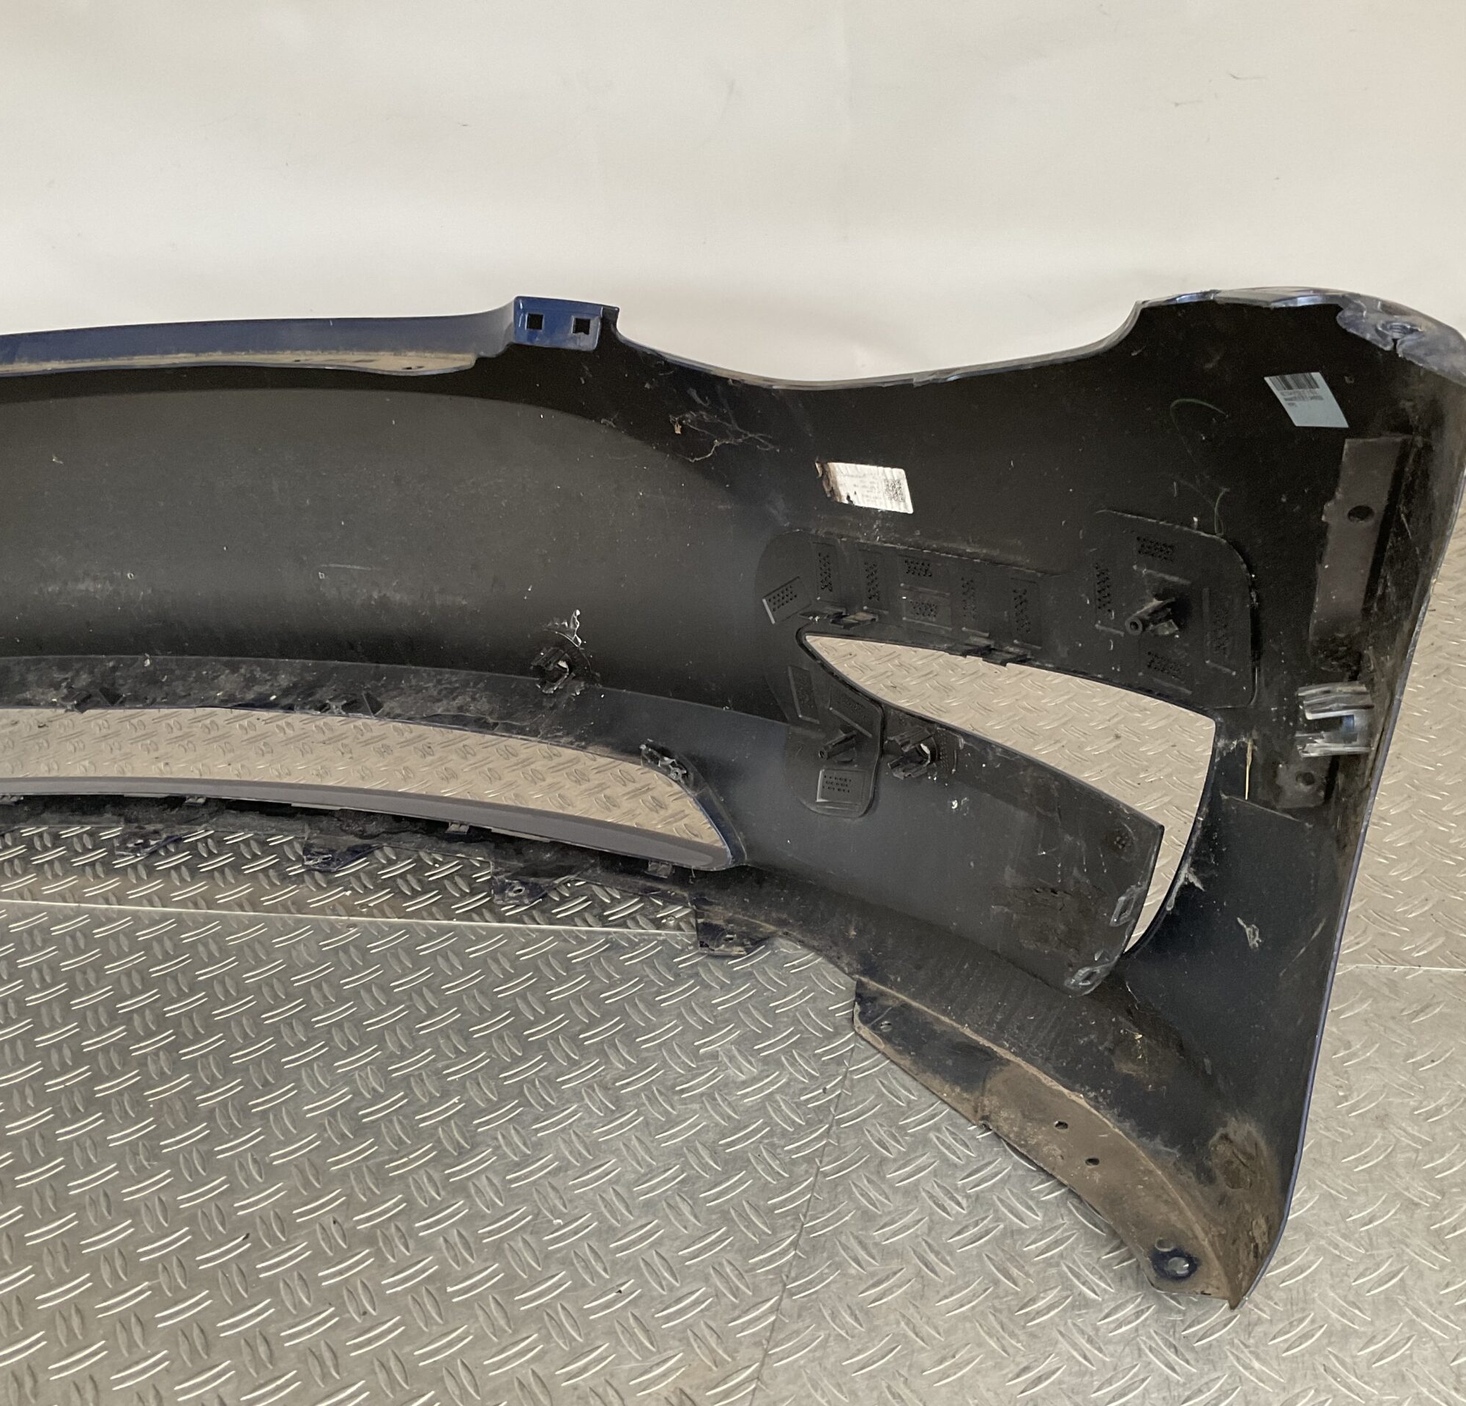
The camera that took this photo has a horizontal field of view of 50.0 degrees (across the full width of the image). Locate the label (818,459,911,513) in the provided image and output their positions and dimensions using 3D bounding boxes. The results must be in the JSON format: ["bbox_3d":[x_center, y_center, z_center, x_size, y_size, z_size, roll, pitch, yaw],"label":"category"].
[{"bbox_3d":[0.078,-0.126,0.918,0.065,0.029,0.002,17,46,41],"label":"label"}]

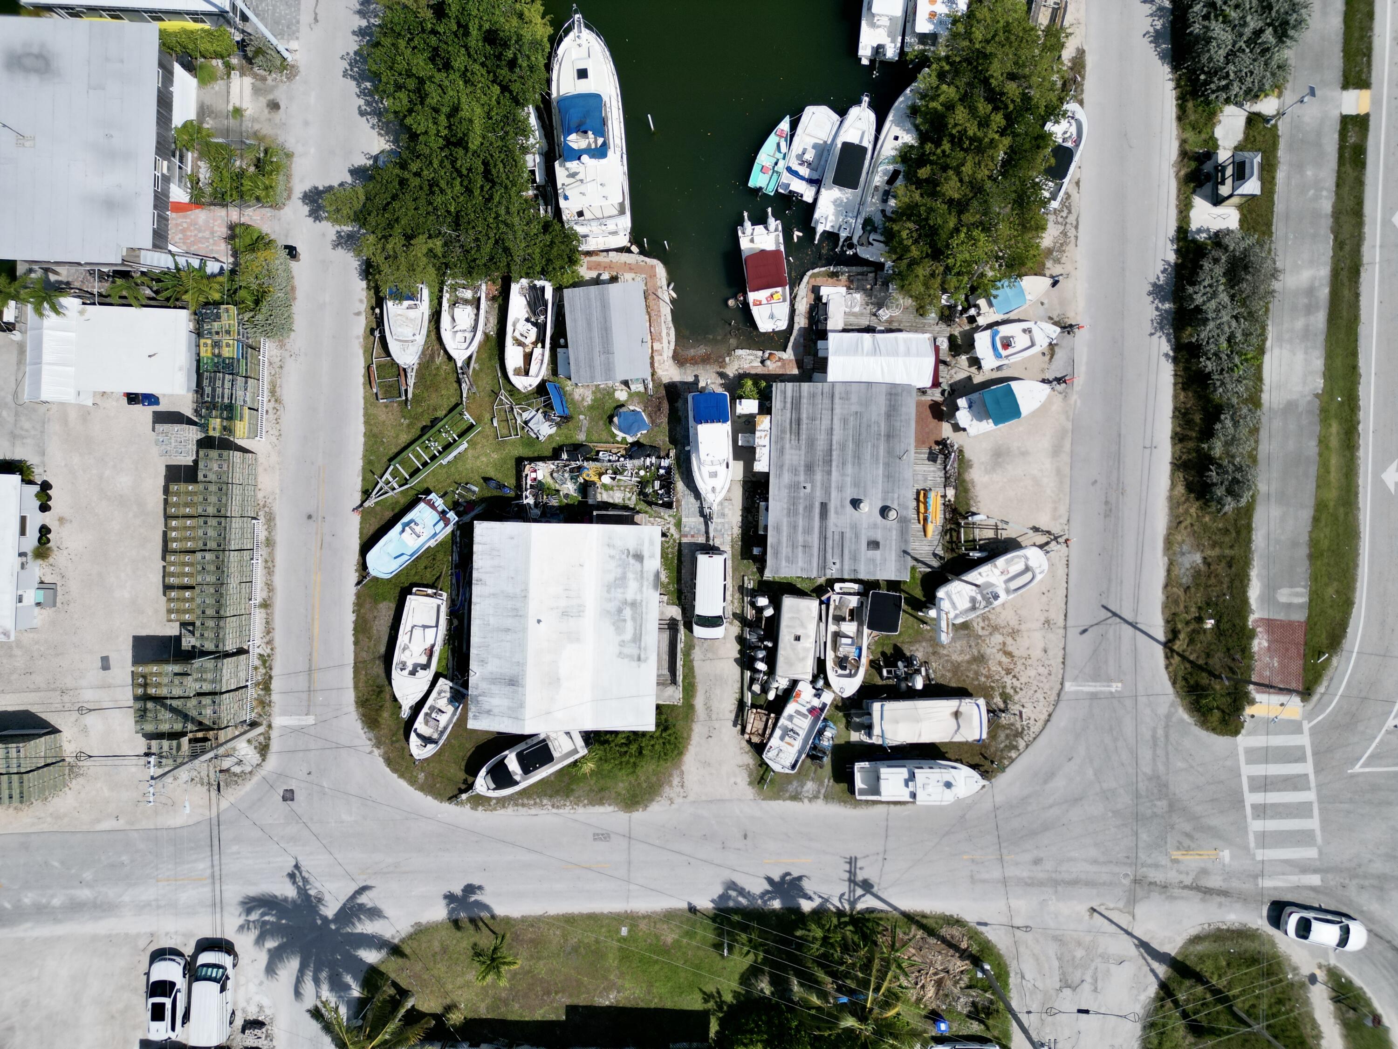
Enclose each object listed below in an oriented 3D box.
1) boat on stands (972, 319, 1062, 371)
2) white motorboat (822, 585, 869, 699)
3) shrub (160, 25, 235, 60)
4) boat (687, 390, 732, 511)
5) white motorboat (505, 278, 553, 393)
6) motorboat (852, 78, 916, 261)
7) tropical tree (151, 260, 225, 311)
[{"bbox_3d":[18.820,-10.710,56.990,4.940,1.510,2.150,-15,90,0],"label":"boat on stands"},{"bbox_3d":[8.610,6.810,56.790,2.290,1.820,6.510,2,90,0],"label":"white motorboat"},{"bbox_3d":[-29.780,-28.597,57.835,4.150,1.750,1.450,0,89,0],"label":"shrub"},{"bbox_3d":[0.770,-4.420,56.490,2.450,2.720,6.660,-3,90,0],"label":"boat"},{"bbox_3d":[-10.087,-11.061,57.736,2.600,1.700,6.696,4,89,0],"label":"white motorboat"},{"bbox_3d":[12.150,-20.900,57.000,3.800,2.900,11.400,11,90,0],"label":"motorboat"},{"bbox_3d":[-28.650,-13.370,55.880,4.140,4.240,2.980,0,90,0],"label":"tropical tree"}]

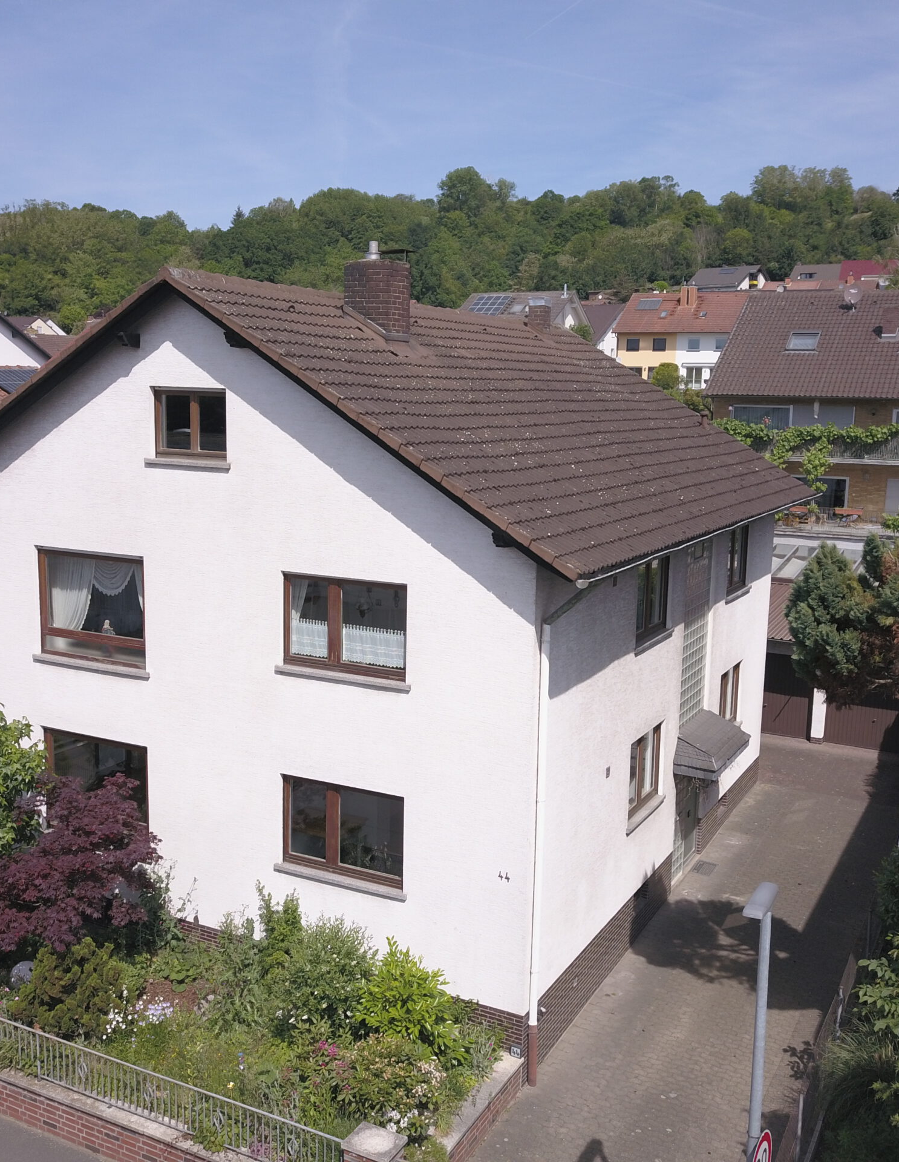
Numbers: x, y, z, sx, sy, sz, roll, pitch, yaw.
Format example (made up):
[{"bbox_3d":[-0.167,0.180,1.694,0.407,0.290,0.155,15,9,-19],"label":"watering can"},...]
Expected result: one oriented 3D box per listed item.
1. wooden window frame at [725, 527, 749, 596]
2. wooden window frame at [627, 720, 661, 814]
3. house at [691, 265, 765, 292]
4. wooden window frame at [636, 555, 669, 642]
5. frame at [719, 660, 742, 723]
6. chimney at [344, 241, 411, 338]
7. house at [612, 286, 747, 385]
[{"bbox_3d":[5.575,-0.537,22.611,0.120,1.280,1.830,5,10,27],"label":"wooden window frame"},{"bbox_3d":[3.134,3.076,18.942,0.120,1.342,1.730,6,10,27],"label":"wooden window frame"},{"bbox_3d":[46.512,-48.127,194.000,11.000,8.700,10.300,9,11,41],"label":"house"},{"bbox_3d":[3.185,0.232,18.514,0.120,1.345,1.740,6,10,27],"label":"wooden window frame"},{"bbox_3d":[5.591,2.398,23.526,0.120,1.340,1.680,6,10,27],"label":"frame"},{"bbox_3d":[-1.155,-4.419,17.930,0.800,1.400,0.700,5,10,27],"label":"chimney"},{"bbox_3d":[23.740,-24.041,114.240,12.200,9.800,10.600,5,10,25],"label":"house"}]

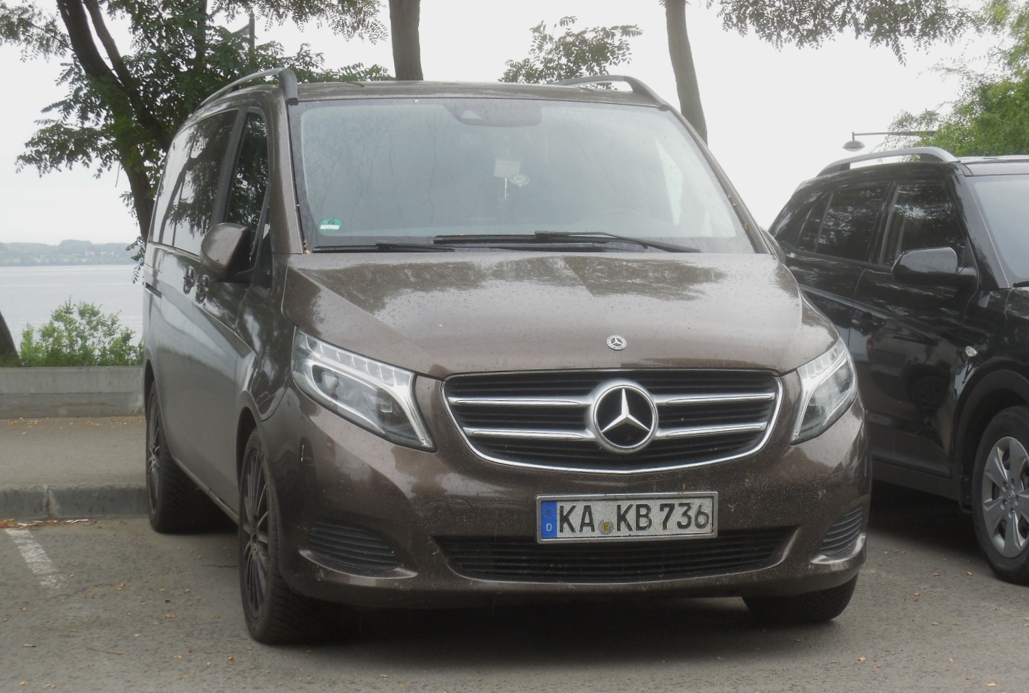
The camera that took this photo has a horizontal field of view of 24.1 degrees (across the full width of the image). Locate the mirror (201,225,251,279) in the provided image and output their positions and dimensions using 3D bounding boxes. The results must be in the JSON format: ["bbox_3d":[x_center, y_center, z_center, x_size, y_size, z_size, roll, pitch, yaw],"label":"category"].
[{"bbox_3d":[-0.968,-0.315,7.985,0.180,0.190,0.200,0,2,1],"label":"mirror"}]

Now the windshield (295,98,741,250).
[{"bbox_3d":[-0.004,-0.569,8.063,1.520,0.110,0.987,0,38,-14],"label":"windshield"}]

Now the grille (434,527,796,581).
[{"bbox_3d":[0.309,0.601,6.880,1.050,0.145,0.110,0,2,-14],"label":"grille"}]

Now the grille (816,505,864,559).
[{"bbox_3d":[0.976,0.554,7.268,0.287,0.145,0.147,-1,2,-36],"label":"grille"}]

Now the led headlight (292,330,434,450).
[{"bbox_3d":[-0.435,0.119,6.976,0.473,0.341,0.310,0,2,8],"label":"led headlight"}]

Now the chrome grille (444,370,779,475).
[{"bbox_3d":[0.301,0.215,6.897,1.020,0.285,0.130,0,2,-14],"label":"chrome grille"}]

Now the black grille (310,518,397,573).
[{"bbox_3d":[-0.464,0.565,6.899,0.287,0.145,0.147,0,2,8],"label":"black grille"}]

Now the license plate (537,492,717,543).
[{"bbox_3d":[0.322,0.483,6.823,0.530,0.130,0.020,0,2,-14],"label":"license plate"}]

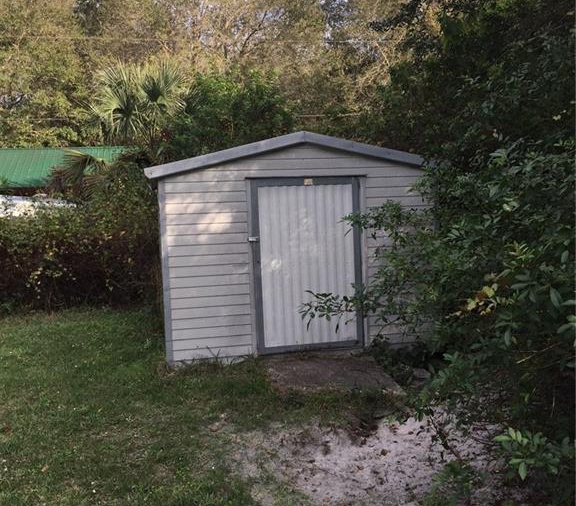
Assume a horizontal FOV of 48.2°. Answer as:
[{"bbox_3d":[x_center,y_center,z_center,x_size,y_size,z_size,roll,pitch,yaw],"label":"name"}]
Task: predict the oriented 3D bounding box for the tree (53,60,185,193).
[{"bbox_3d":[-3.258,-1.511,13.137,2.800,4.728,2.800,-3,3,-14],"label":"tree"}]

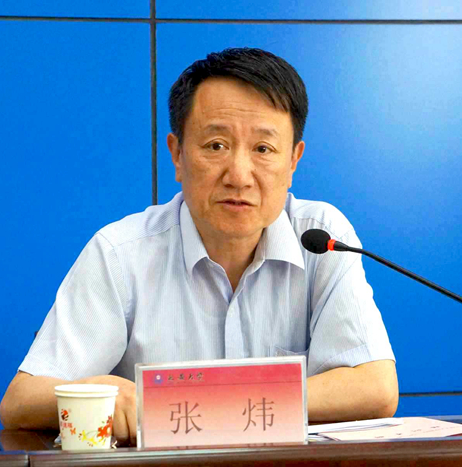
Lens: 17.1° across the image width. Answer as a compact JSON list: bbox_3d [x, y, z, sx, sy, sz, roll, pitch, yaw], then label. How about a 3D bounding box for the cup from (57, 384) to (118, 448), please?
[{"bbox_3d":[-0.167,0.220,1.790,0.074,0.078,0.074,-1,1,-6],"label":"cup"}]

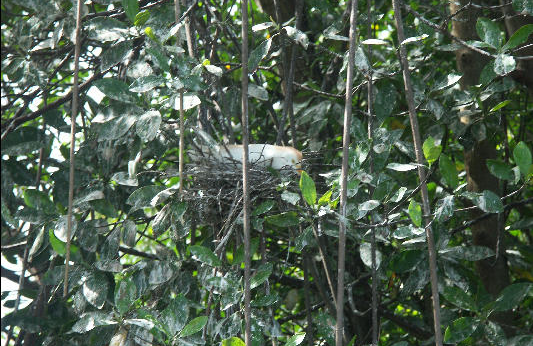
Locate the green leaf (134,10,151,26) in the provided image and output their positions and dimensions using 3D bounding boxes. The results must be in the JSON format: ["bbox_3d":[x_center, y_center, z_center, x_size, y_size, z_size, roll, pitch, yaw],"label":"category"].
[{"bbox_3d":[-0.380,-0.477,9.400,0.061,0.034,0.020,-42,-20,0],"label":"green leaf"}]

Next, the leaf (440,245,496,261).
[{"bbox_3d":[0.630,0.252,9.600,0.168,0.050,0.030,0,-37,0],"label":"leaf"}]

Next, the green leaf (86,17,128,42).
[{"bbox_3d":[-0.482,-0.435,9.300,0.131,0.073,0.030,5,-25,0],"label":"green leaf"}]

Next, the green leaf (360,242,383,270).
[{"bbox_3d":[0.331,0.263,9.750,0.062,0.092,0.025,-26,-9,-5],"label":"green leaf"}]

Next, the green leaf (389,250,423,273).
[{"bbox_3d":[0.440,0.280,9.700,0.120,0.066,0.030,-28,-20,0],"label":"green leaf"}]

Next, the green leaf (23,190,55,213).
[{"bbox_3d":[-0.754,0.095,10.200,0.134,0.067,0.022,34,-27,9],"label":"green leaf"}]

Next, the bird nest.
[{"bbox_3d":[-0.080,0.056,9.750,0.380,0.210,0.360,0,-5,0],"label":"bird nest"}]

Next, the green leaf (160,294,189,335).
[{"bbox_3d":[-0.270,0.415,9.000,0.076,0.133,0.030,12,-15,0],"label":"green leaf"}]

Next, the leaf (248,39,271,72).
[{"bbox_3d":[-0.023,-0.383,10.000,0.051,0.130,0.022,26,-10,26],"label":"leaf"}]

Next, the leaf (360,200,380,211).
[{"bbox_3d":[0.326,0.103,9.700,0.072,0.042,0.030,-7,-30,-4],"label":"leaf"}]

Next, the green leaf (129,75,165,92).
[{"bbox_3d":[-0.360,-0.267,9.200,0.111,0.056,0.030,-14,-40,0],"label":"green leaf"}]

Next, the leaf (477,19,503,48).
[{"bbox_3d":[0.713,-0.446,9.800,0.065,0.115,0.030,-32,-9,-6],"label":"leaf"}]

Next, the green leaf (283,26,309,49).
[{"bbox_3d":[0.100,-0.449,10.200,0.050,0.103,0.022,-36,-15,-42],"label":"green leaf"}]

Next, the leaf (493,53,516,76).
[{"bbox_3d":[0.757,-0.345,9.750,0.072,0.075,0.035,0,-30,0],"label":"leaf"}]

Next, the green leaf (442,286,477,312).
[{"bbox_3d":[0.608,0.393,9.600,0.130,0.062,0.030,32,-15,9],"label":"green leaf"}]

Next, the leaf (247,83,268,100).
[{"bbox_3d":[-0.035,-0.255,9.600,0.091,0.049,0.030,20,-30,0],"label":"leaf"}]

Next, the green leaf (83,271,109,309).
[{"bbox_3d":[-0.508,0.349,9.100,0.071,0.122,0.030,-9,-15,0],"label":"green leaf"}]

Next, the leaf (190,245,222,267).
[{"bbox_3d":[-0.194,0.272,10.000,0.122,0.051,0.022,33,-27,9],"label":"leaf"}]

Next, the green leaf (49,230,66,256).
[{"bbox_3d":[-0.696,0.239,10.300,0.053,0.115,0.022,-32,-11,-26],"label":"green leaf"}]

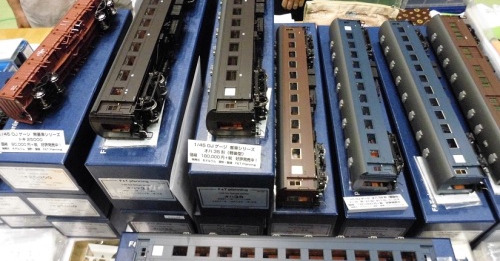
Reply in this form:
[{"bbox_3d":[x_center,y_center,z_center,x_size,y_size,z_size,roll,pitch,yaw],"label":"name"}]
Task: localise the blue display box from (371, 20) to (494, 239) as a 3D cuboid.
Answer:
[{"bbox_3d":[0.372,-0.016,0.835,0.118,0.136,0.547,2,51,2],"label":"blue display box"}]

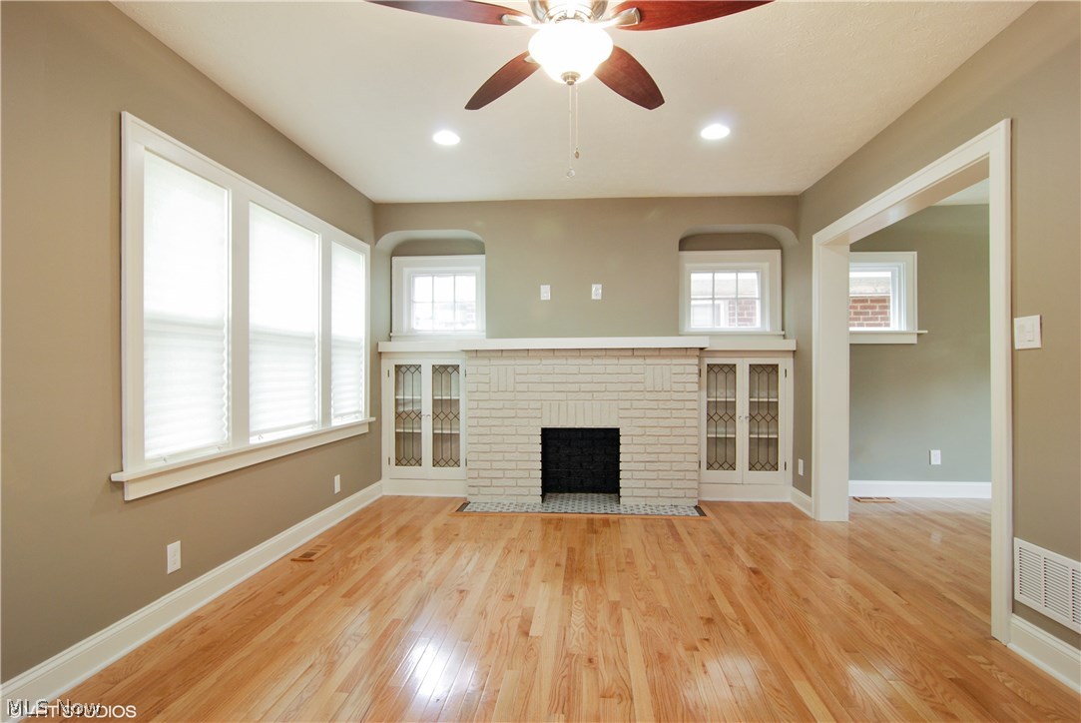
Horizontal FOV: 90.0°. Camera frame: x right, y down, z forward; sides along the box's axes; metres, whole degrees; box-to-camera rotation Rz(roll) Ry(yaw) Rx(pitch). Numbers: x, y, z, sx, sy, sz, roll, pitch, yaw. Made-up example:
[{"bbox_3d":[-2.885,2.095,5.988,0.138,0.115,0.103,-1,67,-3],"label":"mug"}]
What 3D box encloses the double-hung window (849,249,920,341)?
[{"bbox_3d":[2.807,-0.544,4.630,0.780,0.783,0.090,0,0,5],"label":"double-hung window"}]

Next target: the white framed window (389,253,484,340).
[{"bbox_3d":[-0.916,-0.593,4.992,0.910,0.754,0.090,0,0,5],"label":"white framed window"}]

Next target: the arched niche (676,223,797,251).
[{"bbox_3d":[1.649,-1.056,4.618,0.958,0.142,0.350,0,0,5],"label":"arched niche"}]

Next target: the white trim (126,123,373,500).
[{"bbox_3d":[-1.534,-0.202,3.255,0.110,1.514,2.380,0,0,5],"label":"white trim"}]

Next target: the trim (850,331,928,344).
[{"bbox_3d":[2.845,-0.205,4.585,0.820,0.114,0.070,0,0,5],"label":"trim"}]

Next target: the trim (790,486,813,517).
[{"bbox_3d":[1.938,1.030,4.013,0.020,0.138,0.420,0,0,5],"label":"trim"}]

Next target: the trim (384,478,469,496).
[{"bbox_3d":[-0.939,1.026,4.377,0.700,0.143,0.020,0,0,5],"label":"trim"}]

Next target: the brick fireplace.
[{"bbox_3d":[0.334,0.507,4.346,1.790,1.190,0.360,0,0,5],"label":"brick fireplace"}]

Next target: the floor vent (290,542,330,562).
[{"bbox_3d":[-1.360,1.144,3.256,0.145,0.012,0.315,0,0,5],"label":"floor vent"}]

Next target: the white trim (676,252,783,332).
[{"bbox_3d":[1.536,-0.560,4.384,0.860,0.690,0.060,0,0,5],"label":"white trim"}]

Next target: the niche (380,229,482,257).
[{"bbox_3d":[-0.853,-0.967,4.424,0.890,0.170,0.320,0,0,5],"label":"niche"}]

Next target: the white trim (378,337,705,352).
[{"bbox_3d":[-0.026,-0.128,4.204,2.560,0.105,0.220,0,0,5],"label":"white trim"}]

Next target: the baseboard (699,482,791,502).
[{"bbox_3d":[1.600,1.031,4.231,0.690,0.138,0.020,0,0,5],"label":"baseboard"}]

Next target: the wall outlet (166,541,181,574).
[{"bbox_3d":[-1.502,0.806,2.223,0.010,0.116,0.073,0,0,5],"label":"wall outlet"}]

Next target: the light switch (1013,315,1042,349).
[{"bbox_3d":[1.899,-0.112,2.118,0.015,0.125,0.125,0,0,5],"label":"light switch"}]

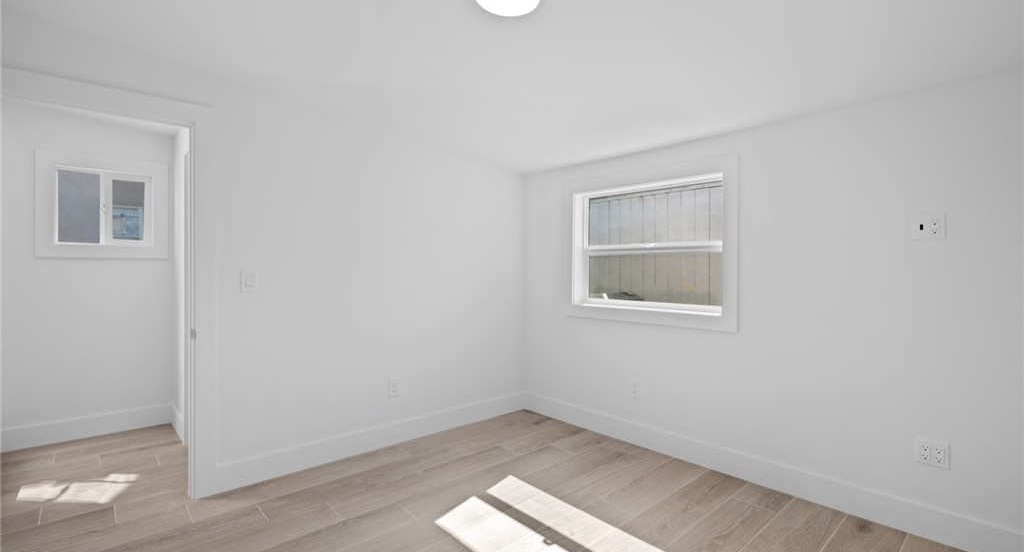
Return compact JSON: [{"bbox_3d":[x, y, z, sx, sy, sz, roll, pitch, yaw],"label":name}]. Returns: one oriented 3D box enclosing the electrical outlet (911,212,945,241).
[{"bbox_3d":[1.878,-0.221,2.050,0.010,0.116,0.114,0,1,-42],"label":"electrical outlet"}]

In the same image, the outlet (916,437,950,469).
[{"bbox_3d":[1.891,0.796,2.042,0.010,0.117,0.114,0,1,-42],"label":"outlet"}]

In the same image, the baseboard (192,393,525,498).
[{"bbox_3d":[-0.786,1.103,3.220,2.392,0.152,0.015,0,1,-42],"label":"baseboard"}]

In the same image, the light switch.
[{"bbox_3d":[-1.490,0.031,2.579,0.076,0.118,0.010,0,1,-42],"label":"light switch"}]

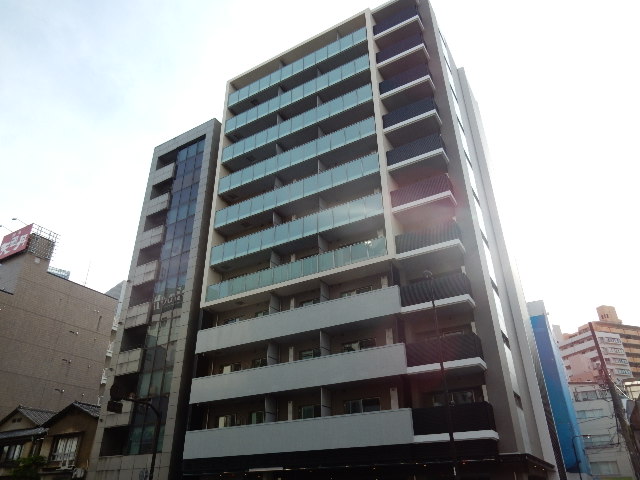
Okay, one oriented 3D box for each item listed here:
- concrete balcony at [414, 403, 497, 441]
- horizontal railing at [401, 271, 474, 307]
[{"bbox_3d":[5.611,7.604,19.132,3.108,1.344,1.254,-16,-33,26],"label":"concrete balcony"},{"bbox_3d":[5.497,2.590,21.839,3.108,1.092,1.030,-16,-33,26],"label":"horizontal railing"}]

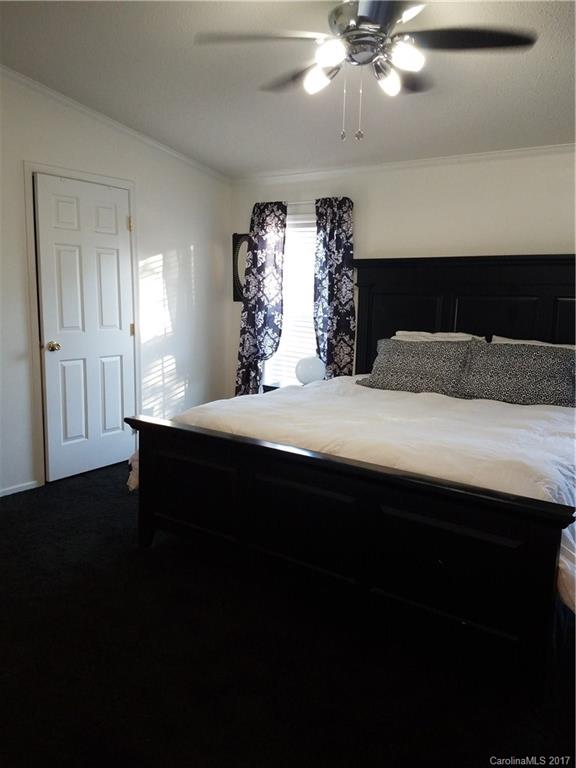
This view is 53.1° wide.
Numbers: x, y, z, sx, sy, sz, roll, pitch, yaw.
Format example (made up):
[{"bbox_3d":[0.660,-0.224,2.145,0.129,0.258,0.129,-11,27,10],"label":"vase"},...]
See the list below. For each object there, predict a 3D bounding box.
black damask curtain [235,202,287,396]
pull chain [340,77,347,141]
[{"bbox_3d":[-0.248,-0.559,5.107,0.525,1.998,0.130,7,12,33],"label":"black damask curtain"},{"bbox_3d":[0.225,-1.105,2.308,0.022,0.248,0.022,7,12,33],"label":"pull chain"}]

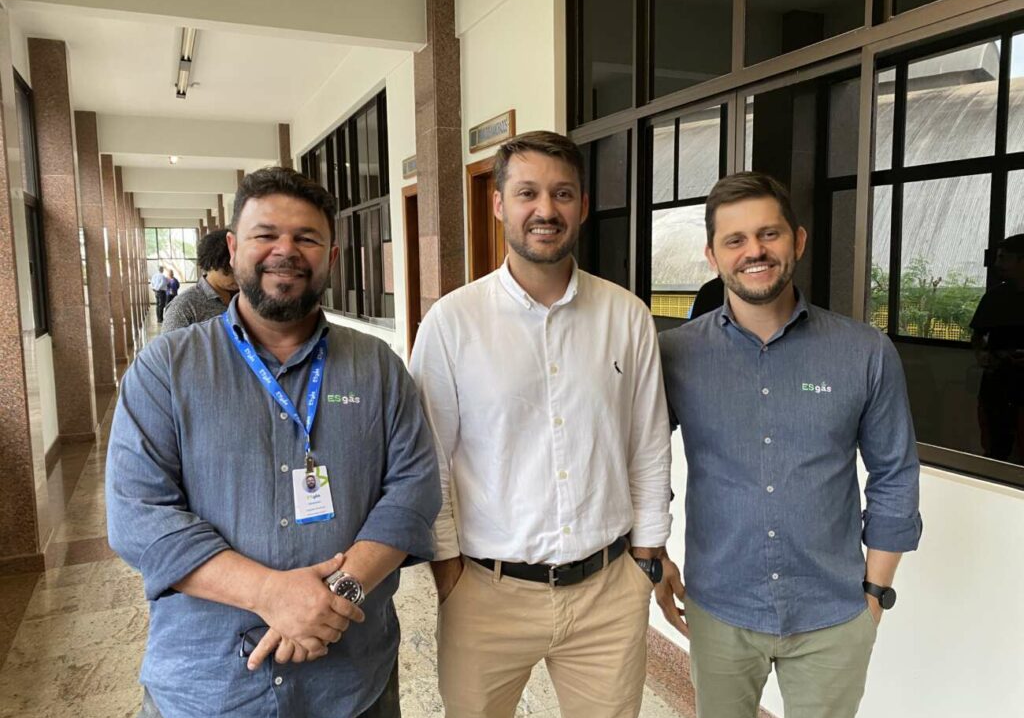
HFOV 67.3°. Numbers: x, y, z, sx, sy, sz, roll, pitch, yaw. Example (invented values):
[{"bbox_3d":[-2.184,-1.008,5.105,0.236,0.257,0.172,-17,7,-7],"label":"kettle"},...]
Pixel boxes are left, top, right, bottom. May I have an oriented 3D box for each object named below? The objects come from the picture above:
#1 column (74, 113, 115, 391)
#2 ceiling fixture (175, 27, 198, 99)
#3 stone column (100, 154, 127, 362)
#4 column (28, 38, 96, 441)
[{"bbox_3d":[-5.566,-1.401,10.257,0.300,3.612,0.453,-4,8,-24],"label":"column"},{"bbox_3d":[-3.176,-2.869,7.468,0.100,0.080,3.050,-4,8,-24],"label":"ceiling fixture"},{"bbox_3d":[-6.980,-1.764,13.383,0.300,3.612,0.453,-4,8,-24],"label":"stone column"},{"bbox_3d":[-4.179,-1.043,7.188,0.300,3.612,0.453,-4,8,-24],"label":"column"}]

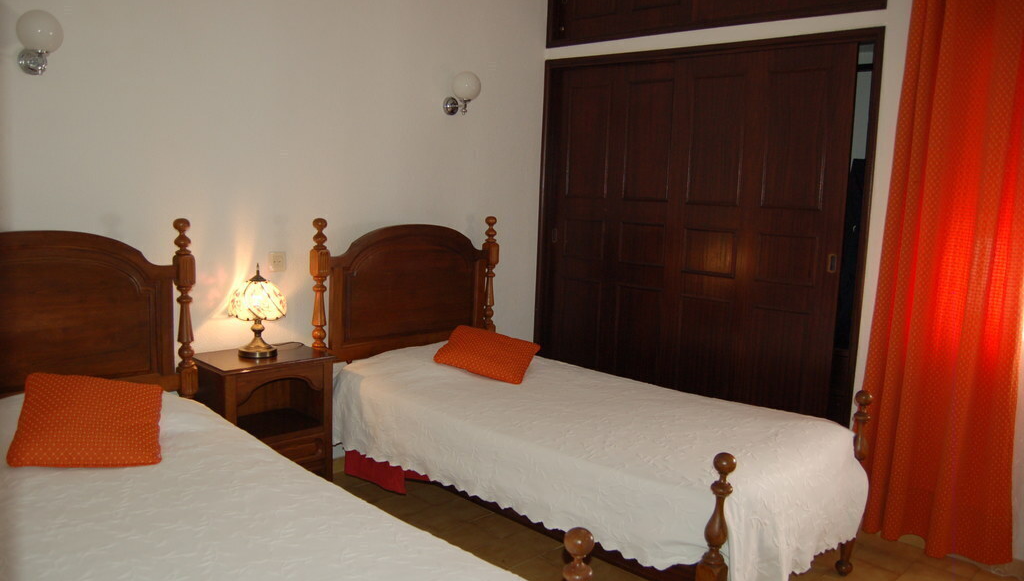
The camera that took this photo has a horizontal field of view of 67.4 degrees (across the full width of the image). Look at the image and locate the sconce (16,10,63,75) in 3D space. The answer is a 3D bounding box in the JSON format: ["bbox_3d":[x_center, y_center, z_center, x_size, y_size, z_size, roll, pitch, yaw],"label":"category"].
[{"bbox_3d":[-1.602,-0.836,2.602,0.182,0.212,0.140,9,10,44],"label":"sconce"}]

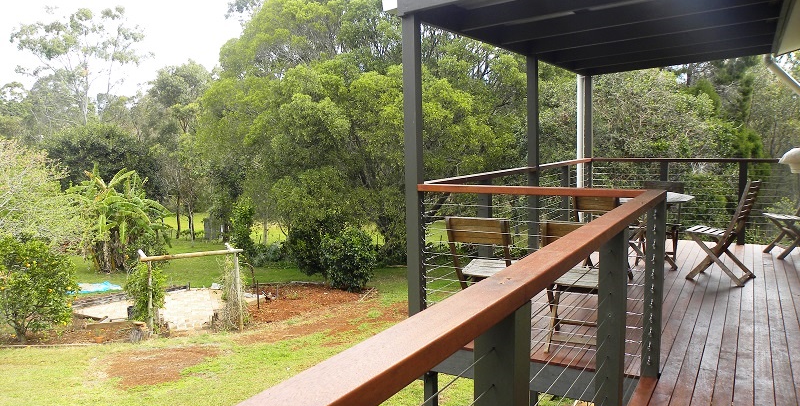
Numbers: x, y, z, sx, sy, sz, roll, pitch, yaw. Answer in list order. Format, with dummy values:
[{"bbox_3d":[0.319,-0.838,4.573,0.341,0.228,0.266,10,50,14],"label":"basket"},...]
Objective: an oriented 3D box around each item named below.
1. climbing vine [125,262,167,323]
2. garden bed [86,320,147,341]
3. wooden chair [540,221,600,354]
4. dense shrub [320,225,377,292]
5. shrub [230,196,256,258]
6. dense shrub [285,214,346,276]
[{"bbox_3d":[-6.226,2.214,14.700,0.980,1.550,0.880,-4,6,-23],"label":"climbing vine"},{"bbox_3d":[-6.363,2.837,13.519,1.280,0.250,0.700,-3,6,-18],"label":"garden bed"},{"bbox_3d":[1.195,0.496,3.789,0.450,0.860,0.550,2,6,25],"label":"wooden chair"},{"bbox_3d":[-1.714,1.847,20.000,1.850,2.150,1.800,-2,6,-5],"label":"dense shrub"},{"bbox_3d":[-6.902,1.080,26.500,1.200,2.750,1.150,-3,6,-15],"label":"shrub"},{"bbox_3d":[-2.988,1.592,21.500,2.200,2.300,2.100,-2,6,-8],"label":"dense shrub"}]

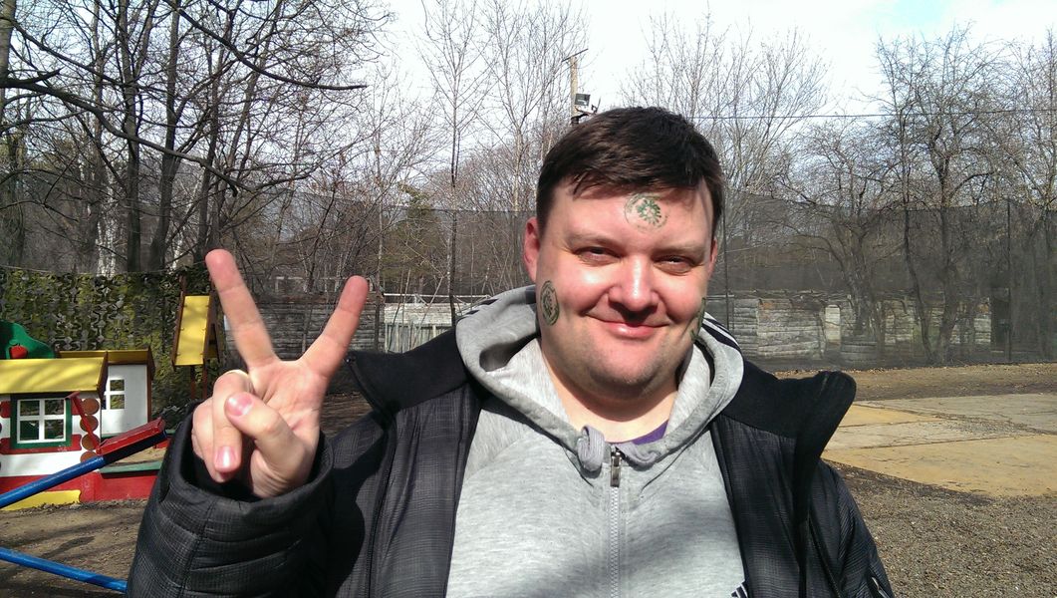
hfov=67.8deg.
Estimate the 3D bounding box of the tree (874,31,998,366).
[{"bbox_3d":[11.331,-2.888,21.800,3.400,9.400,3.200,-1,-1,18],"label":"tree"}]

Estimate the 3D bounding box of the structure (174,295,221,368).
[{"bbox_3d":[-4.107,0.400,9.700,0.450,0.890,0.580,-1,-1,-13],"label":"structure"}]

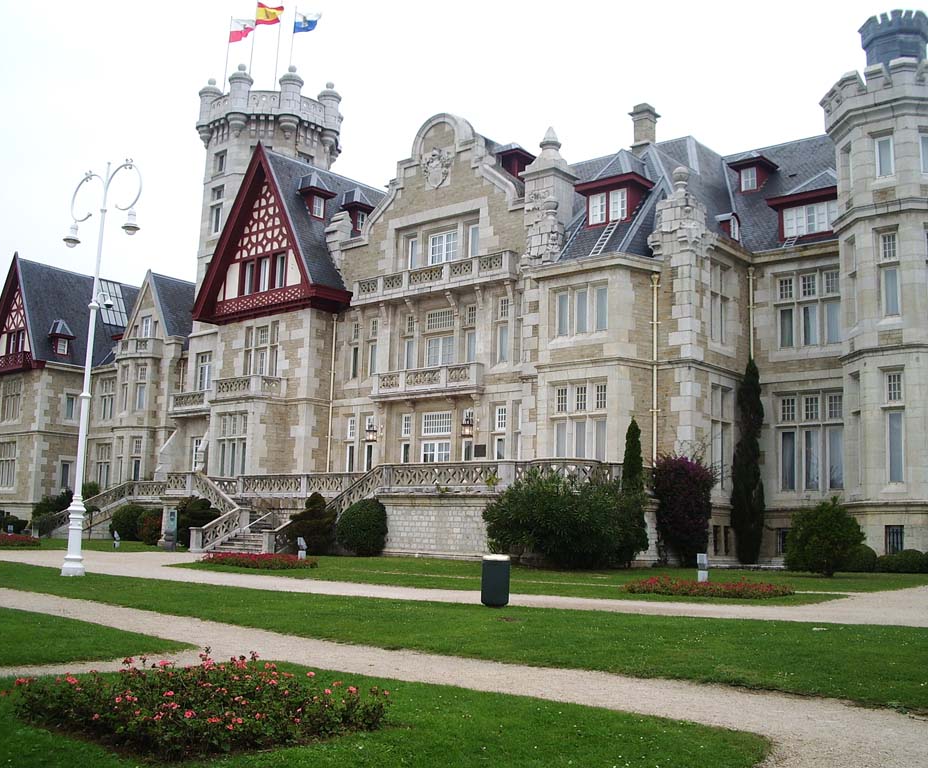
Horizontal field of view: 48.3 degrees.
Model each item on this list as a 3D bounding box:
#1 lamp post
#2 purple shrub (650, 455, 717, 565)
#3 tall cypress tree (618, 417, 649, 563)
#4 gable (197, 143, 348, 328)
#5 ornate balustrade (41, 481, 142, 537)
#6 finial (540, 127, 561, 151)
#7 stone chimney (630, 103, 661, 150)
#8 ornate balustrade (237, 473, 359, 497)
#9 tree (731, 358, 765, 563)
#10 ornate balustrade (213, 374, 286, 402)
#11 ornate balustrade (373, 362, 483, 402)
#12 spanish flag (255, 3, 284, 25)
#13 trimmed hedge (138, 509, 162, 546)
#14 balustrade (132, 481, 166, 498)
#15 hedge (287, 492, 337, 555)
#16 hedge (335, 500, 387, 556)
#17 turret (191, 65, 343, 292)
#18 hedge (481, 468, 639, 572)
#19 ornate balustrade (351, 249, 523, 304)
[{"bbox_3d":[-8.694,-0.470,24.395,2.606,9.784,0.700,-4,-10,34],"label":"lamp post"},{"bbox_3d":[7.283,4.178,34.200,2.050,3.700,1.950,-5,-11,40],"label":"purple shrub"},{"bbox_3d":[5.295,3.306,32.466,0.940,4.610,0.940,2,-8,0],"label":"tall cypress tree"},{"bbox_3d":[-9.510,-7.486,51.320,9.110,8.700,2.200,-5,-11,40],"label":"gable"},{"bbox_3d":[-21.700,7.340,60.065,10.600,3.300,0.450,-5,-11,40],"label":"ornate balustrade"},{"bbox_3d":[3.530,-10.009,42.231,0.800,1.030,0.800,2,-8,0],"label":"finial"},{"bbox_3d":[7.919,-11.222,45.300,0.980,2.200,1.000,-5,-11,40],"label":"stone chimney"},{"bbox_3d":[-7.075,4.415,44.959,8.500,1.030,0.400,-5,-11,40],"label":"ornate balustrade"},{"bbox_3d":[10.049,2.712,36.700,1.200,7.300,1.200,-5,-11,40],"label":"tree"},{"bbox_3d":[-11.565,0.409,55.532,4.100,1.280,1.550,-5,-11,40],"label":"ornate balustrade"},{"bbox_3d":[-1.632,-0.026,45.237,5.600,1.200,1.050,-5,-11,40],"label":"ornate balustrade"},{"bbox_3d":[-11.759,-22.400,62.600,1.750,1.350,0.450,4,-9,-12],"label":"spanish flag"},{"bbox_3d":[-15.478,7.071,51.200,1.350,1.850,1.300,-5,-11,40],"label":"trimmed hedge"},{"bbox_3d":[-18.529,6.263,61.000,3.300,1.050,0.350,-5,-11,40],"label":"balustrade"},{"bbox_3d":[-5.520,5.103,37.779,1.800,2.210,1.800,2,-8,0],"label":"hedge"},{"bbox_3d":[-3.831,5.345,38.700,1.850,2.100,1.850,2,-8,0],"label":"hedge"},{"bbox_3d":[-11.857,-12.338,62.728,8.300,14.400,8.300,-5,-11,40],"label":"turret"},{"bbox_3d":[3.114,4.327,33.065,5.300,3.100,2.900,-5,-11,40],"label":"hedge"},{"bbox_3d":[-1.463,-4.457,45.017,9.190,1.130,0.650,-5,-11,40],"label":"ornate balustrade"}]

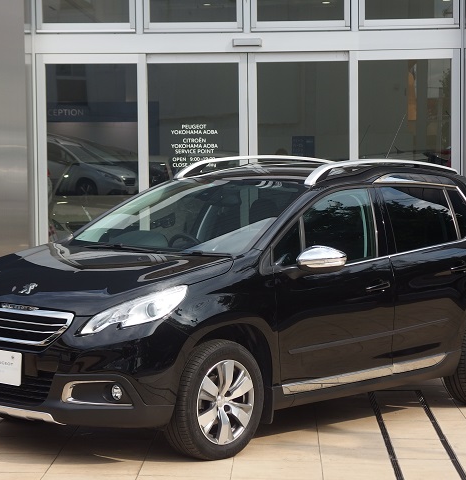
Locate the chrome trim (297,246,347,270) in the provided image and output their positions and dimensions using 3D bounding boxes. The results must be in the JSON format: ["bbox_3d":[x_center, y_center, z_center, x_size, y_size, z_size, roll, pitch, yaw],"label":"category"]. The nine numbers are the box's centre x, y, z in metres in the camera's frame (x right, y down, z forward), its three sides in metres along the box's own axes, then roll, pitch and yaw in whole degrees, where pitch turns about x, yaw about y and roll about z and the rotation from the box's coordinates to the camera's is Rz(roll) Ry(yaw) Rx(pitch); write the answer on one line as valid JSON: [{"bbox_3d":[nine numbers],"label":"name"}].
[{"bbox_3d":[0.477,0.092,8.520,0.215,0.120,0.155,3,4,41],"label":"chrome trim"}]

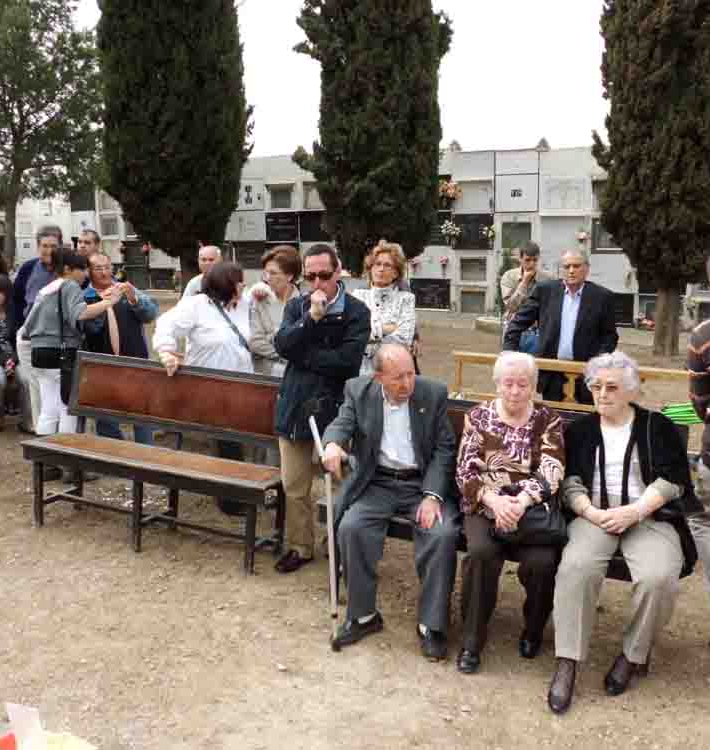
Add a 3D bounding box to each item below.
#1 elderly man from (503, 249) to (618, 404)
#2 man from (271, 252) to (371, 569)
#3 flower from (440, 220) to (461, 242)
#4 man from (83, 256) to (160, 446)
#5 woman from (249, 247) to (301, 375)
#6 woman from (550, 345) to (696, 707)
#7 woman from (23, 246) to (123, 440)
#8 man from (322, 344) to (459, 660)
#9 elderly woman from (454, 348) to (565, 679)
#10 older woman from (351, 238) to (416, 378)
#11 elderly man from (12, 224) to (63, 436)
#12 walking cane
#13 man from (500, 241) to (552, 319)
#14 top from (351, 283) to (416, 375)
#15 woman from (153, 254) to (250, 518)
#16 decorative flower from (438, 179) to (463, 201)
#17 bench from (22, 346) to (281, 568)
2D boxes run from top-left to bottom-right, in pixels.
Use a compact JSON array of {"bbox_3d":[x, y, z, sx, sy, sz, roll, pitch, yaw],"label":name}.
[{"bbox_3d":[1.362,0.012,5.000,0.720,1.660,0.420,4,11,22],"label":"elderly man"},{"bbox_3d":[-0.155,0.147,4.006,0.540,1.670,0.400,2,13,14],"label":"man"},{"bbox_3d":[1.716,-2.597,13.500,0.380,0.370,0.280,3,13,18],"label":"flower"},{"bbox_3d":[-1.629,-0.048,5.400,0.520,1.630,0.480,-2,10,-10],"label":"man"},{"bbox_3d":[-0.448,0.035,4.600,0.420,1.620,0.480,-8,12,-37],"label":"woman"},{"bbox_3d":[1.060,0.547,3.030,0.570,1.250,0.780,4,14,23],"label":"woman"},{"bbox_3d":[-1.939,-0.036,5.150,0.600,1.600,0.520,-8,12,-37],"label":"woman"},{"bbox_3d":[0.200,0.509,3.277,0.600,1.260,0.760,2,13,14],"label":"man"},{"bbox_3d":[0.670,0.529,3.179,0.500,1.240,0.720,3,13,18],"label":"elderly woman"},{"bbox_3d":[0.164,0.025,4.600,0.480,1.660,0.380,1,10,8],"label":"older woman"},{"bbox_3d":[-2.575,-0.319,6.228,0.550,1.740,0.360,-8,14,-29],"label":"elderly man"},{"bbox_3d":[-0.108,0.666,3.220,0.140,1.005,0.080,-5,2,20],"label":"walking cane"},{"bbox_3d":[1.313,-0.170,5.800,0.500,1.680,0.380,0,10,5],"label":"man"},{"bbox_3d":[0.159,-0.249,4.500,0.470,0.640,0.340,1,10,8],"label":"top"},{"bbox_3d":[-0.853,0.088,4.608,0.400,1.560,0.550,1,13,10],"label":"woman"},{"bbox_3d":[1.844,-3.562,14.500,0.480,0.430,0.340,5,11,29],"label":"decorative flower"},{"bbox_3d":[-1.126,0.470,4.325,1.670,0.950,0.450,5,14,27],"label":"bench"}]

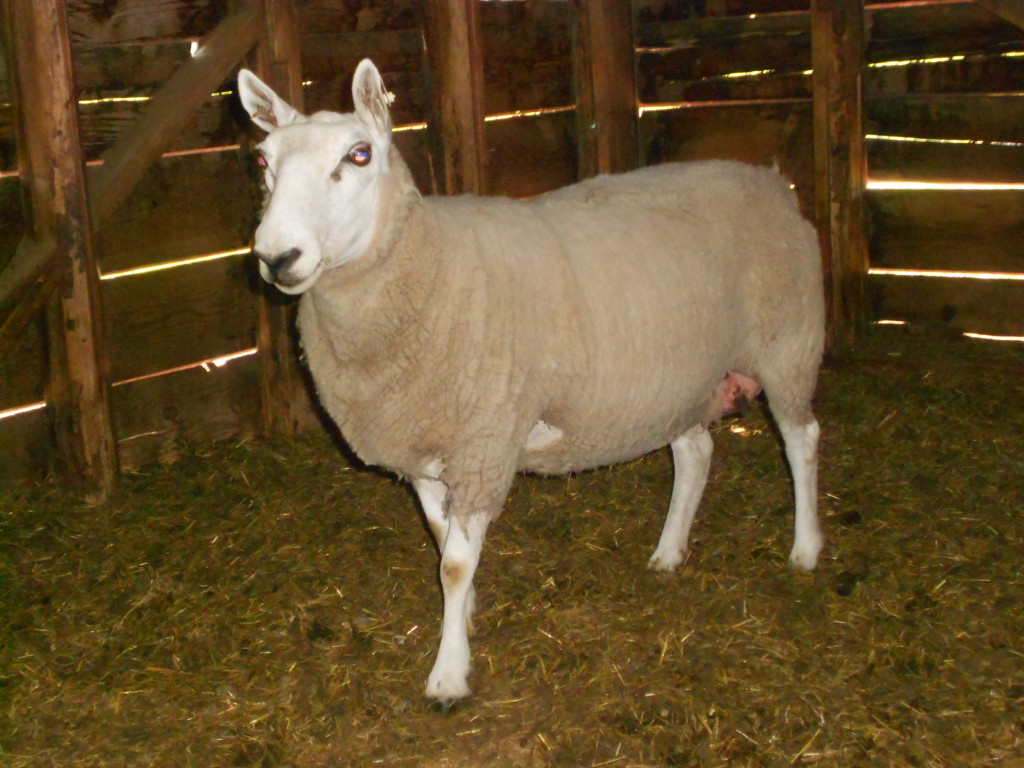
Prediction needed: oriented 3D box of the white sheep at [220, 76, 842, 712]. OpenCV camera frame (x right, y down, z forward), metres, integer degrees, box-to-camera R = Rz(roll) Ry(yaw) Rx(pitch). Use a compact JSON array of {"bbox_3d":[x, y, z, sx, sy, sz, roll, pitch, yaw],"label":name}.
[{"bbox_3d":[0.062,-0.046,2.646,1.103,0.944,0.408,-12,17,-39],"label":"white sheep"}]

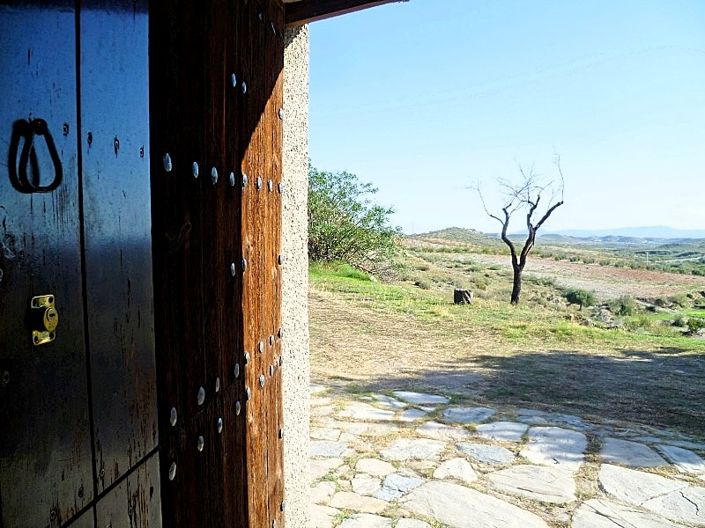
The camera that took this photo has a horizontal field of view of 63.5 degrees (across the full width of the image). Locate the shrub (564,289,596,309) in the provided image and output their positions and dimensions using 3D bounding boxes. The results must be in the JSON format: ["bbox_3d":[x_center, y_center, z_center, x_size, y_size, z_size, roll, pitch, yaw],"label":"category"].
[{"bbox_3d":[7.400,1.136,18.500,1.007,0.682,0.935,0,3,0],"label":"shrub"}]

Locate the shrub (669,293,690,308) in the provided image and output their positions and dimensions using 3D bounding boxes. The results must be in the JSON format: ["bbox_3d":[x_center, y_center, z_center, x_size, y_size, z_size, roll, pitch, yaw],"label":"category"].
[{"bbox_3d":[12.621,1.409,22.000,0.824,0.618,0.807,0,3,0],"label":"shrub"}]

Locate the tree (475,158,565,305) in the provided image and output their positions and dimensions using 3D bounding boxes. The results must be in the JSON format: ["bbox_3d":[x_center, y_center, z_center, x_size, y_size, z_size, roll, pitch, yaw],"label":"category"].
[{"bbox_3d":[4.102,-0.798,14.000,2.144,3.586,1.990,0,3,0],"label":"tree"}]

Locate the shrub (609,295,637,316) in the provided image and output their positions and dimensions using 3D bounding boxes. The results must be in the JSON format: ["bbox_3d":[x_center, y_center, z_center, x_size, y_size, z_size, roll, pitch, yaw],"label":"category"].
[{"bbox_3d":[8.526,1.310,18.000,0.858,0.695,0.796,0,3,0],"label":"shrub"}]

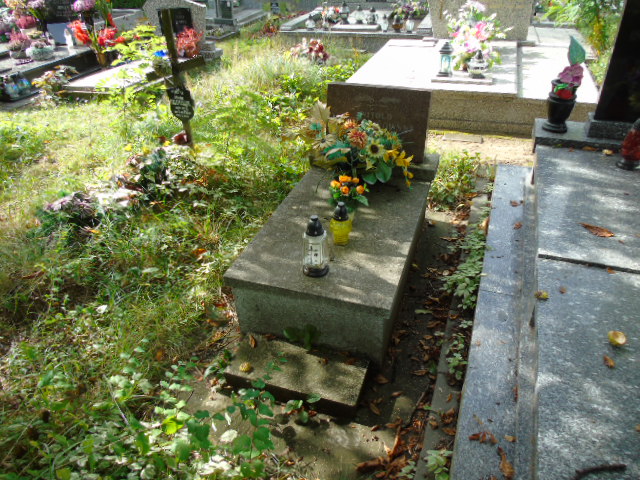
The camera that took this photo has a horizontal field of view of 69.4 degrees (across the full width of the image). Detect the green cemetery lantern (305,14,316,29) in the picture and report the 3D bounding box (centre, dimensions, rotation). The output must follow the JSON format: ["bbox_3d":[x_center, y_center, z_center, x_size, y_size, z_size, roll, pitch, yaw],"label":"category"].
[{"bbox_3d":[-0.132,-2.907,6.166,0.130,0.183,0.130,10,37,18],"label":"green cemetery lantern"}]

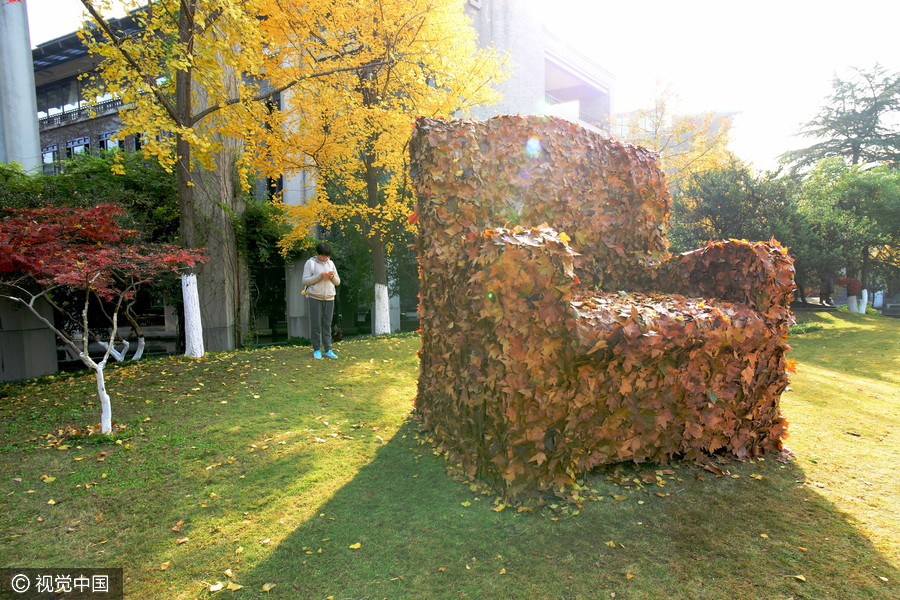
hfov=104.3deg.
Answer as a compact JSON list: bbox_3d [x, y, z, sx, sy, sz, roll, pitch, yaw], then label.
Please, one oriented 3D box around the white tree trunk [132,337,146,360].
[{"bbox_3d":[-4.790,0.748,5.400,0.170,0.370,0.150,-2,2,-44],"label":"white tree trunk"}]

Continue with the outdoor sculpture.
[{"bbox_3d":[0.960,-0.250,2.680,2.140,2.440,1.470,-1,1,-18],"label":"outdoor sculpture"}]

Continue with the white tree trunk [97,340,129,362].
[{"bbox_3d":[-5.210,0.795,5.400,0.370,0.330,0.270,-2,2,-44],"label":"white tree trunk"}]

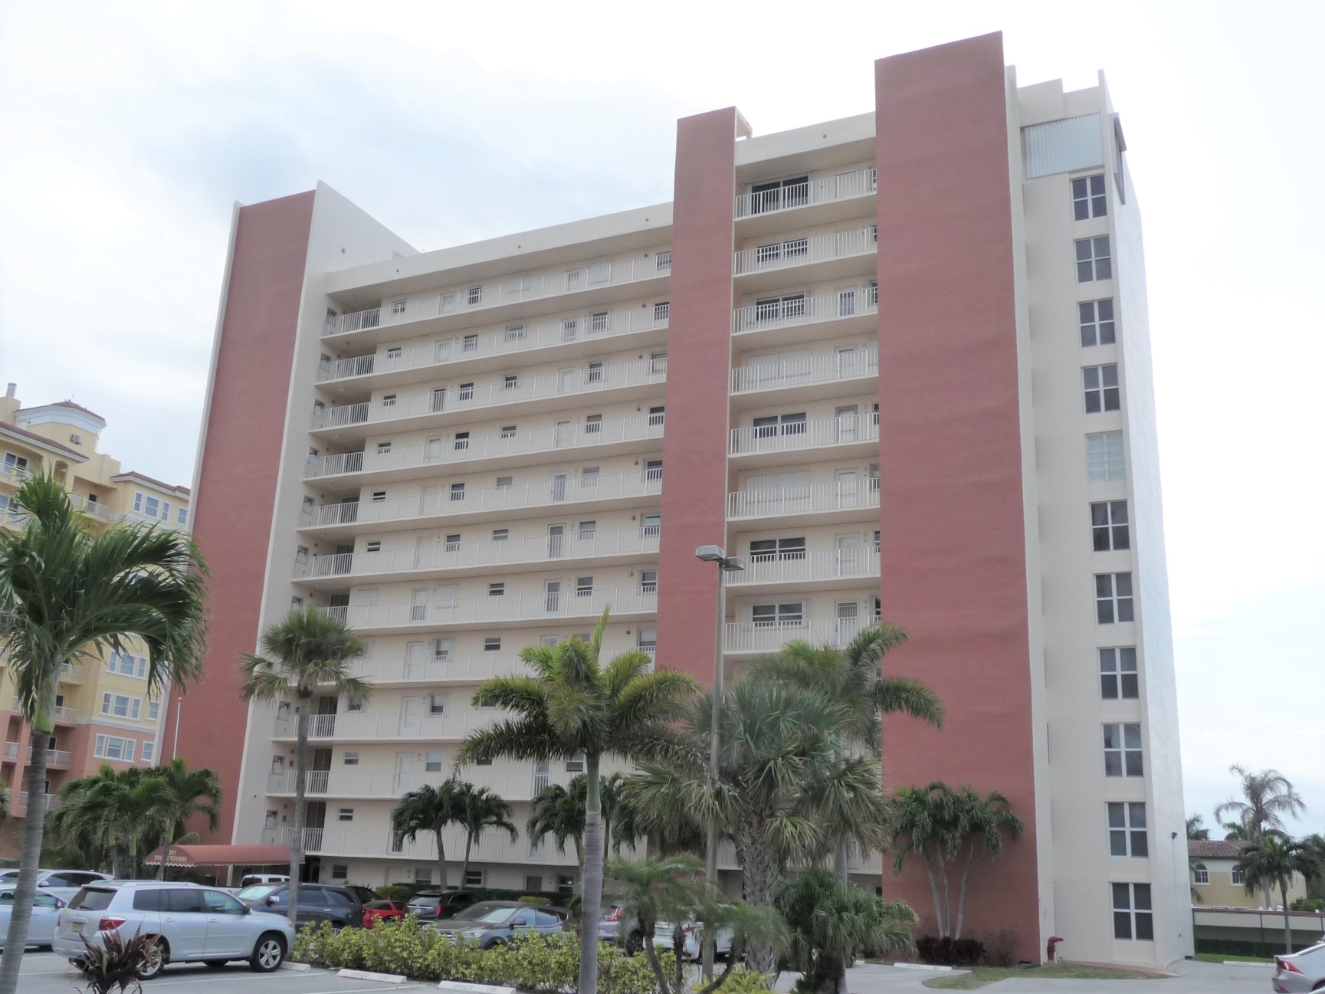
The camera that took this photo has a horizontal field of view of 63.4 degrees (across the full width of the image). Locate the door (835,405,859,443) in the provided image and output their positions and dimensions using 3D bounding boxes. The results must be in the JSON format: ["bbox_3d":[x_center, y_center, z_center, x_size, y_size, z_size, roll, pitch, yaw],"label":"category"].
[{"bbox_3d":[7.331,-2.566,42.614,0.970,2.080,0.100,-5,-18,24],"label":"door"}]

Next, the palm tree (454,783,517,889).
[{"bbox_3d":[-7.582,14.472,44.929,2.400,4.700,2.400,2,-14,1],"label":"palm tree"}]

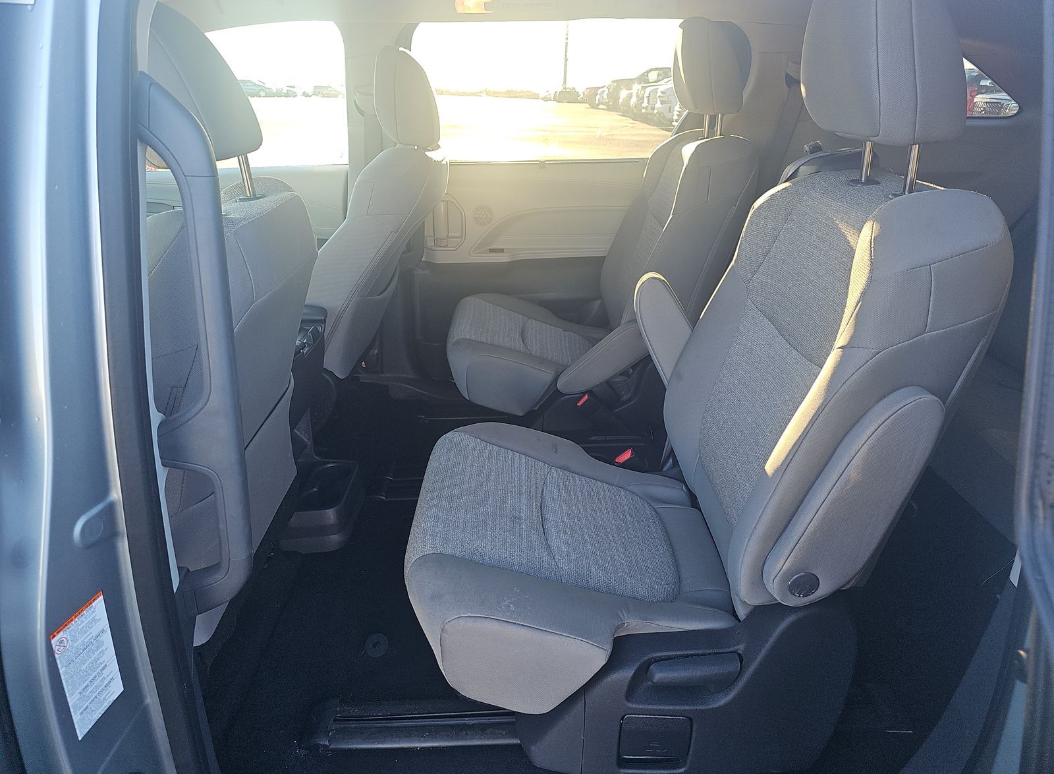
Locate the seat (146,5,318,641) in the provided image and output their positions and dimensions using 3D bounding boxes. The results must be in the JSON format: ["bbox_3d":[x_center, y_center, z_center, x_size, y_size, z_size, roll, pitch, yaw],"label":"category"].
[{"bbox_3d":[-0.709,-0.043,1.012,0.745,0.944,0.541,-1,23,-2],"label":"seat"}]

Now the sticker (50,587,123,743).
[{"bbox_3d":[-0.386,0.247,0.620,0.003,0.117,0.058,7,23,7],"label":"sticker"}]

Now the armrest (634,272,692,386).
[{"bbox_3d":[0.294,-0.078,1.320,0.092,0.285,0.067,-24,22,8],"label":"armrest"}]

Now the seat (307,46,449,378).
[{"bbox_3d":[-0.615,-0.355,1.754,0.877,0.908,0.530,-1,23,-2],"label":"seat"}]

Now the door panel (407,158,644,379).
[{"bbox_3d":[0.126,-0.374,2.224,0.949,0.678,0.102,-1,23,-2],"label":"door panel"}]

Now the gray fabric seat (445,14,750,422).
[{"bbox_3d":[0.173,-0.381,1.809,0.765,1.020,0.617,-1,23,-2],"label":"gray fabric seat"}]

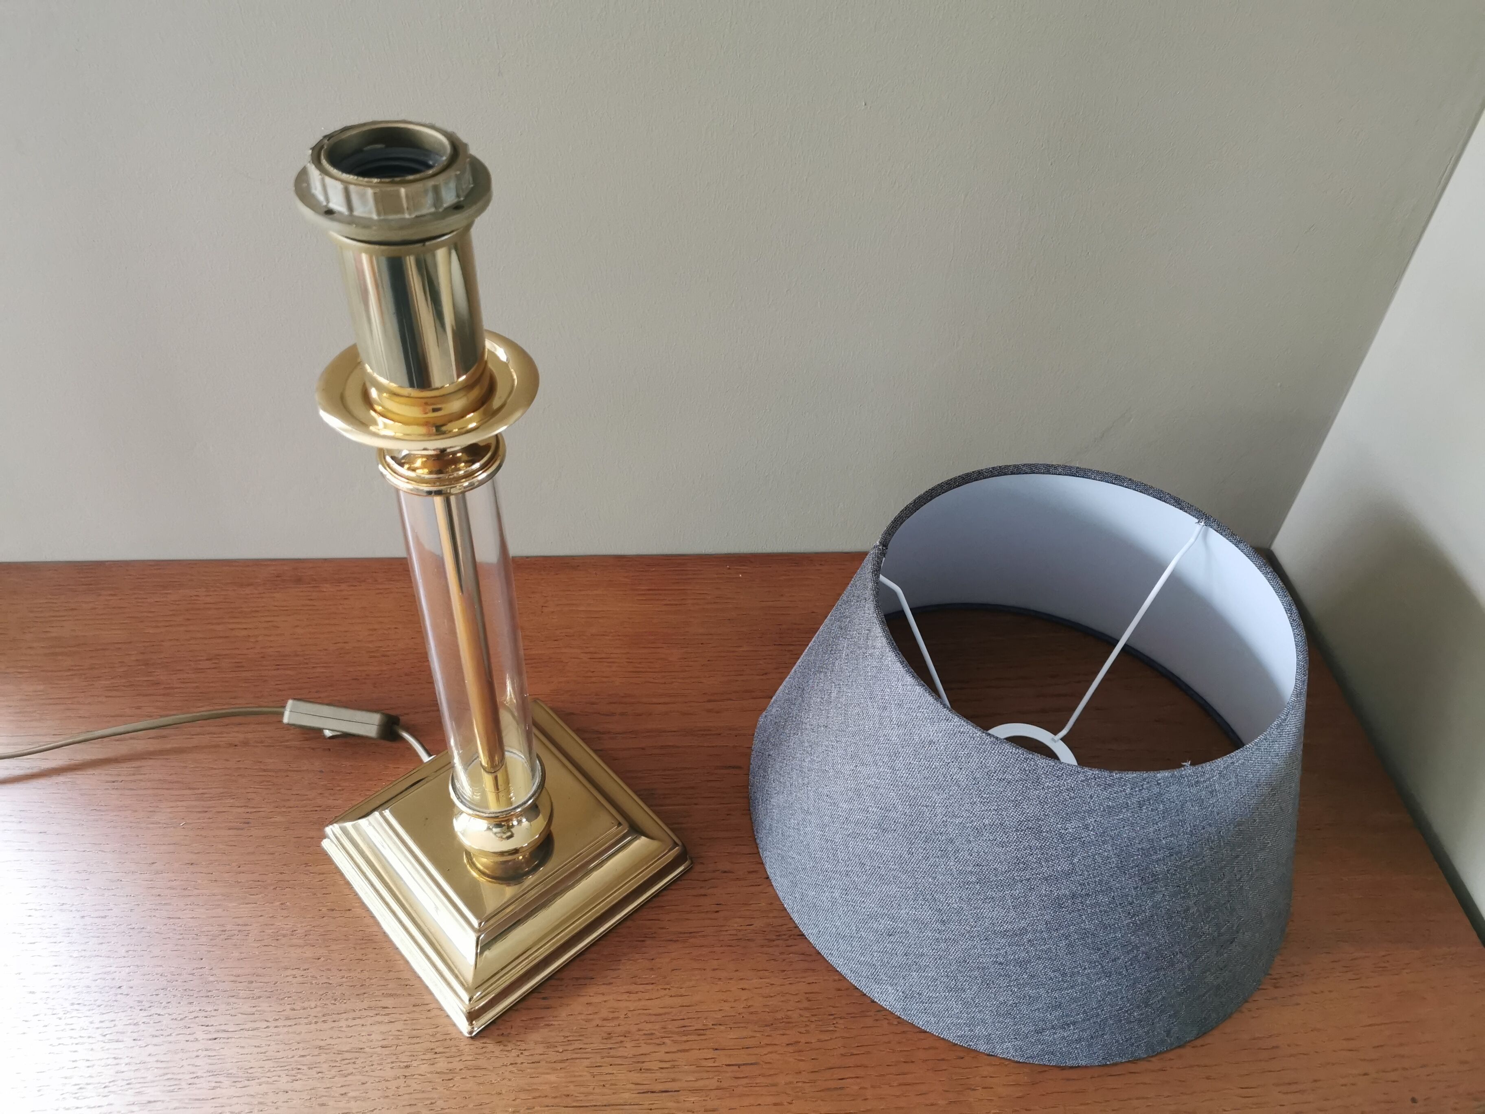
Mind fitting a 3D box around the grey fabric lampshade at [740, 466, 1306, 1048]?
[{"bbox_3d":[0.157,0.076,0.594,0.301,0.157,0.301,3,43,0],"label":"grey fabric lampshade"}]

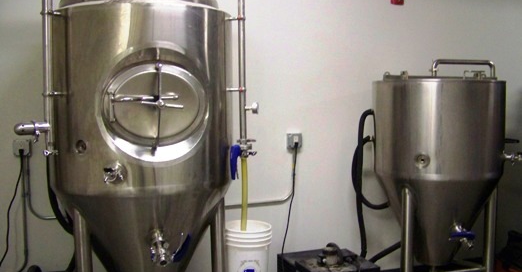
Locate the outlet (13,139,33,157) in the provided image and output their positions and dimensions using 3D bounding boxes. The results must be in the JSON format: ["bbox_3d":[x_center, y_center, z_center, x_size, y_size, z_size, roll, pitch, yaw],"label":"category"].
[{"bbox_3d":[-1.646,0.086,3.745,0.110,0.114,0.050,-2,5,-19],"label":"outlet"}]

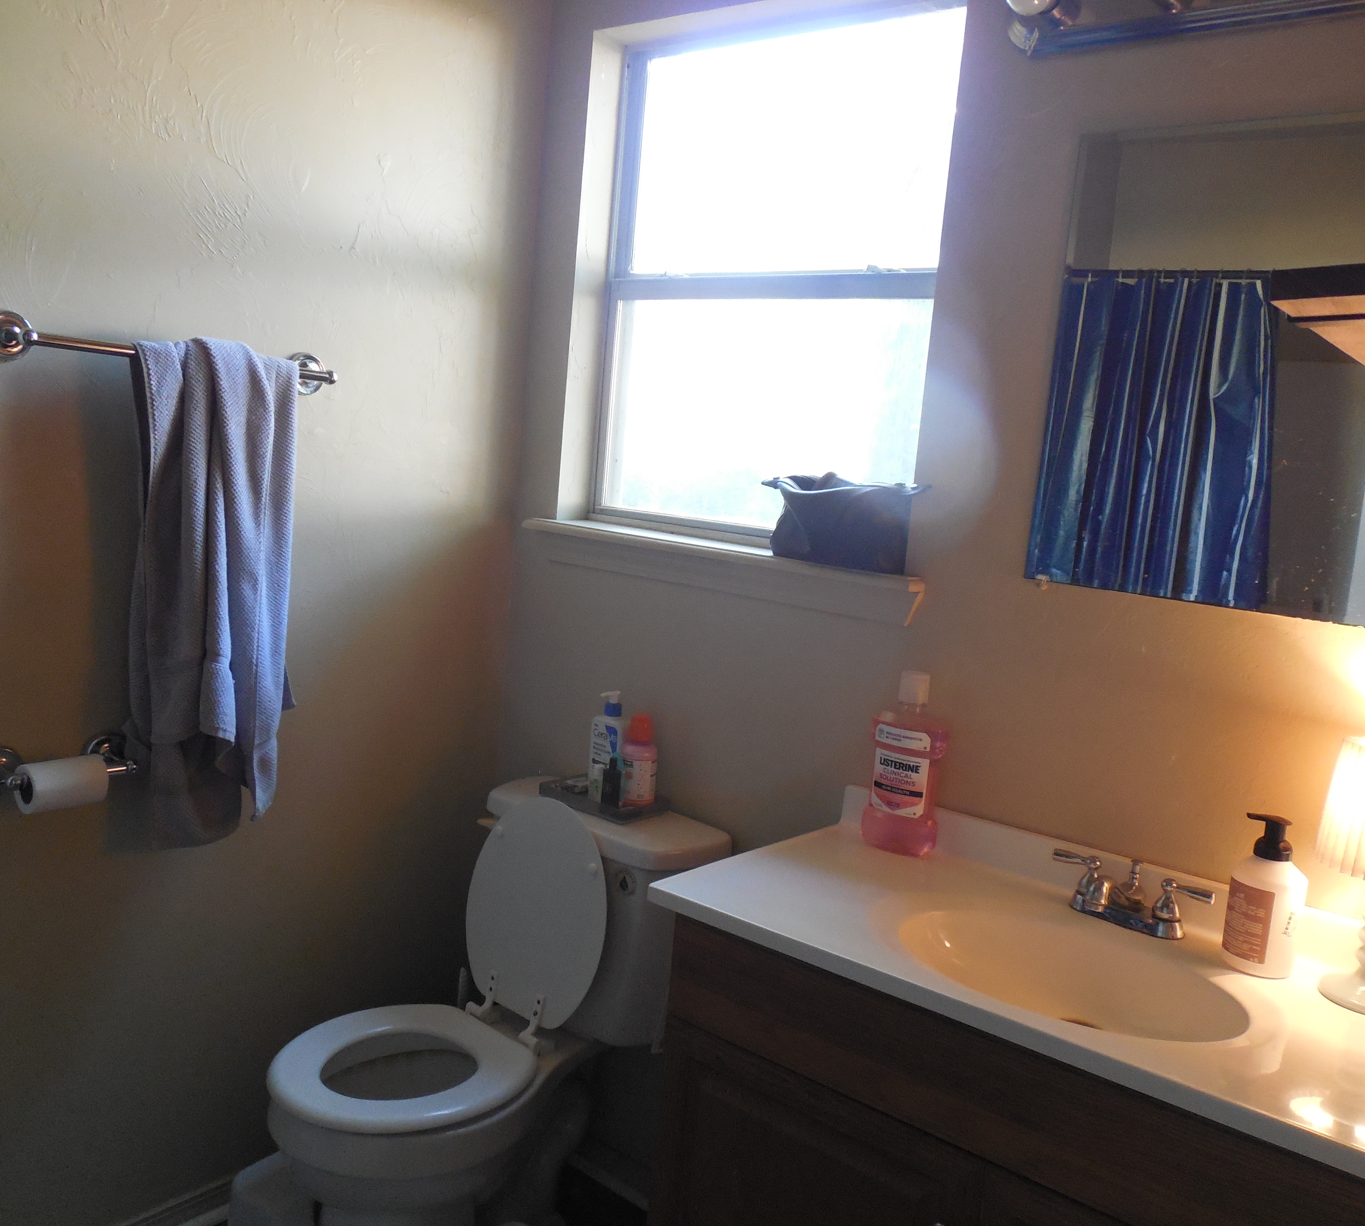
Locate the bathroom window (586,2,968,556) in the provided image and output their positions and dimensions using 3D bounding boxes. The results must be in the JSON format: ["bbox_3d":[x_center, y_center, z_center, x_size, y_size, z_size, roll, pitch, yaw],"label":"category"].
[{"bbox_3d":[0.169,-0.571,2.075,0.736,0.879,0.070,11,9,37],"label":"bathroom window"}]

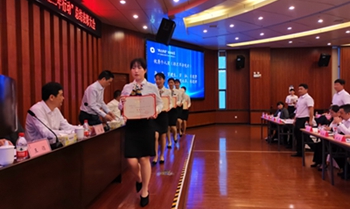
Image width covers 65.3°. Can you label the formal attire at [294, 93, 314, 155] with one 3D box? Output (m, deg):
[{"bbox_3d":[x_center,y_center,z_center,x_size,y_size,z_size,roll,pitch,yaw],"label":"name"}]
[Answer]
[{"bbox_3d":[2.974,0.474,6.318,0.320,1.460,0.470,-1,2,-18],"label":"formal attire"}]

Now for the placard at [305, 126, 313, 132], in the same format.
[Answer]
[{"bbox_3d":[2.534,0.454,5.127,0.080,0.100,0.220,0,2,6],"label":"placard"}]

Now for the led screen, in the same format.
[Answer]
[{"bbox_3d":[0.175,-1.340,11.810,0.100,2.278,4.040,1,2,38],"label":"led screen"}]

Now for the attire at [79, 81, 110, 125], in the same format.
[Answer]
[{"bbox_3d":[-1.237,0.385,4.213,0.540,1.420,0.480,0,2,7],"label":"attire"}]

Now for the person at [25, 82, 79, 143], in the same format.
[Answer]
[{"bbox_3d":[-1.346,0.456,2.895,0.680,1.360,0.560,0,2,16],"label":"person"}]

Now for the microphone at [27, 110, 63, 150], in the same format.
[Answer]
[{"bbox_3d":[-1.123,0.214,2.357,0.320,0.310,0.100,0,2,6],"label":"microphone"}]

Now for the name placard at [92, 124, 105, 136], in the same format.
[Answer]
[{"bbox_3d":[-0.897,0.288,3.170,0.080,0.100,0.220,0,2,6],"label":"name placard"}]

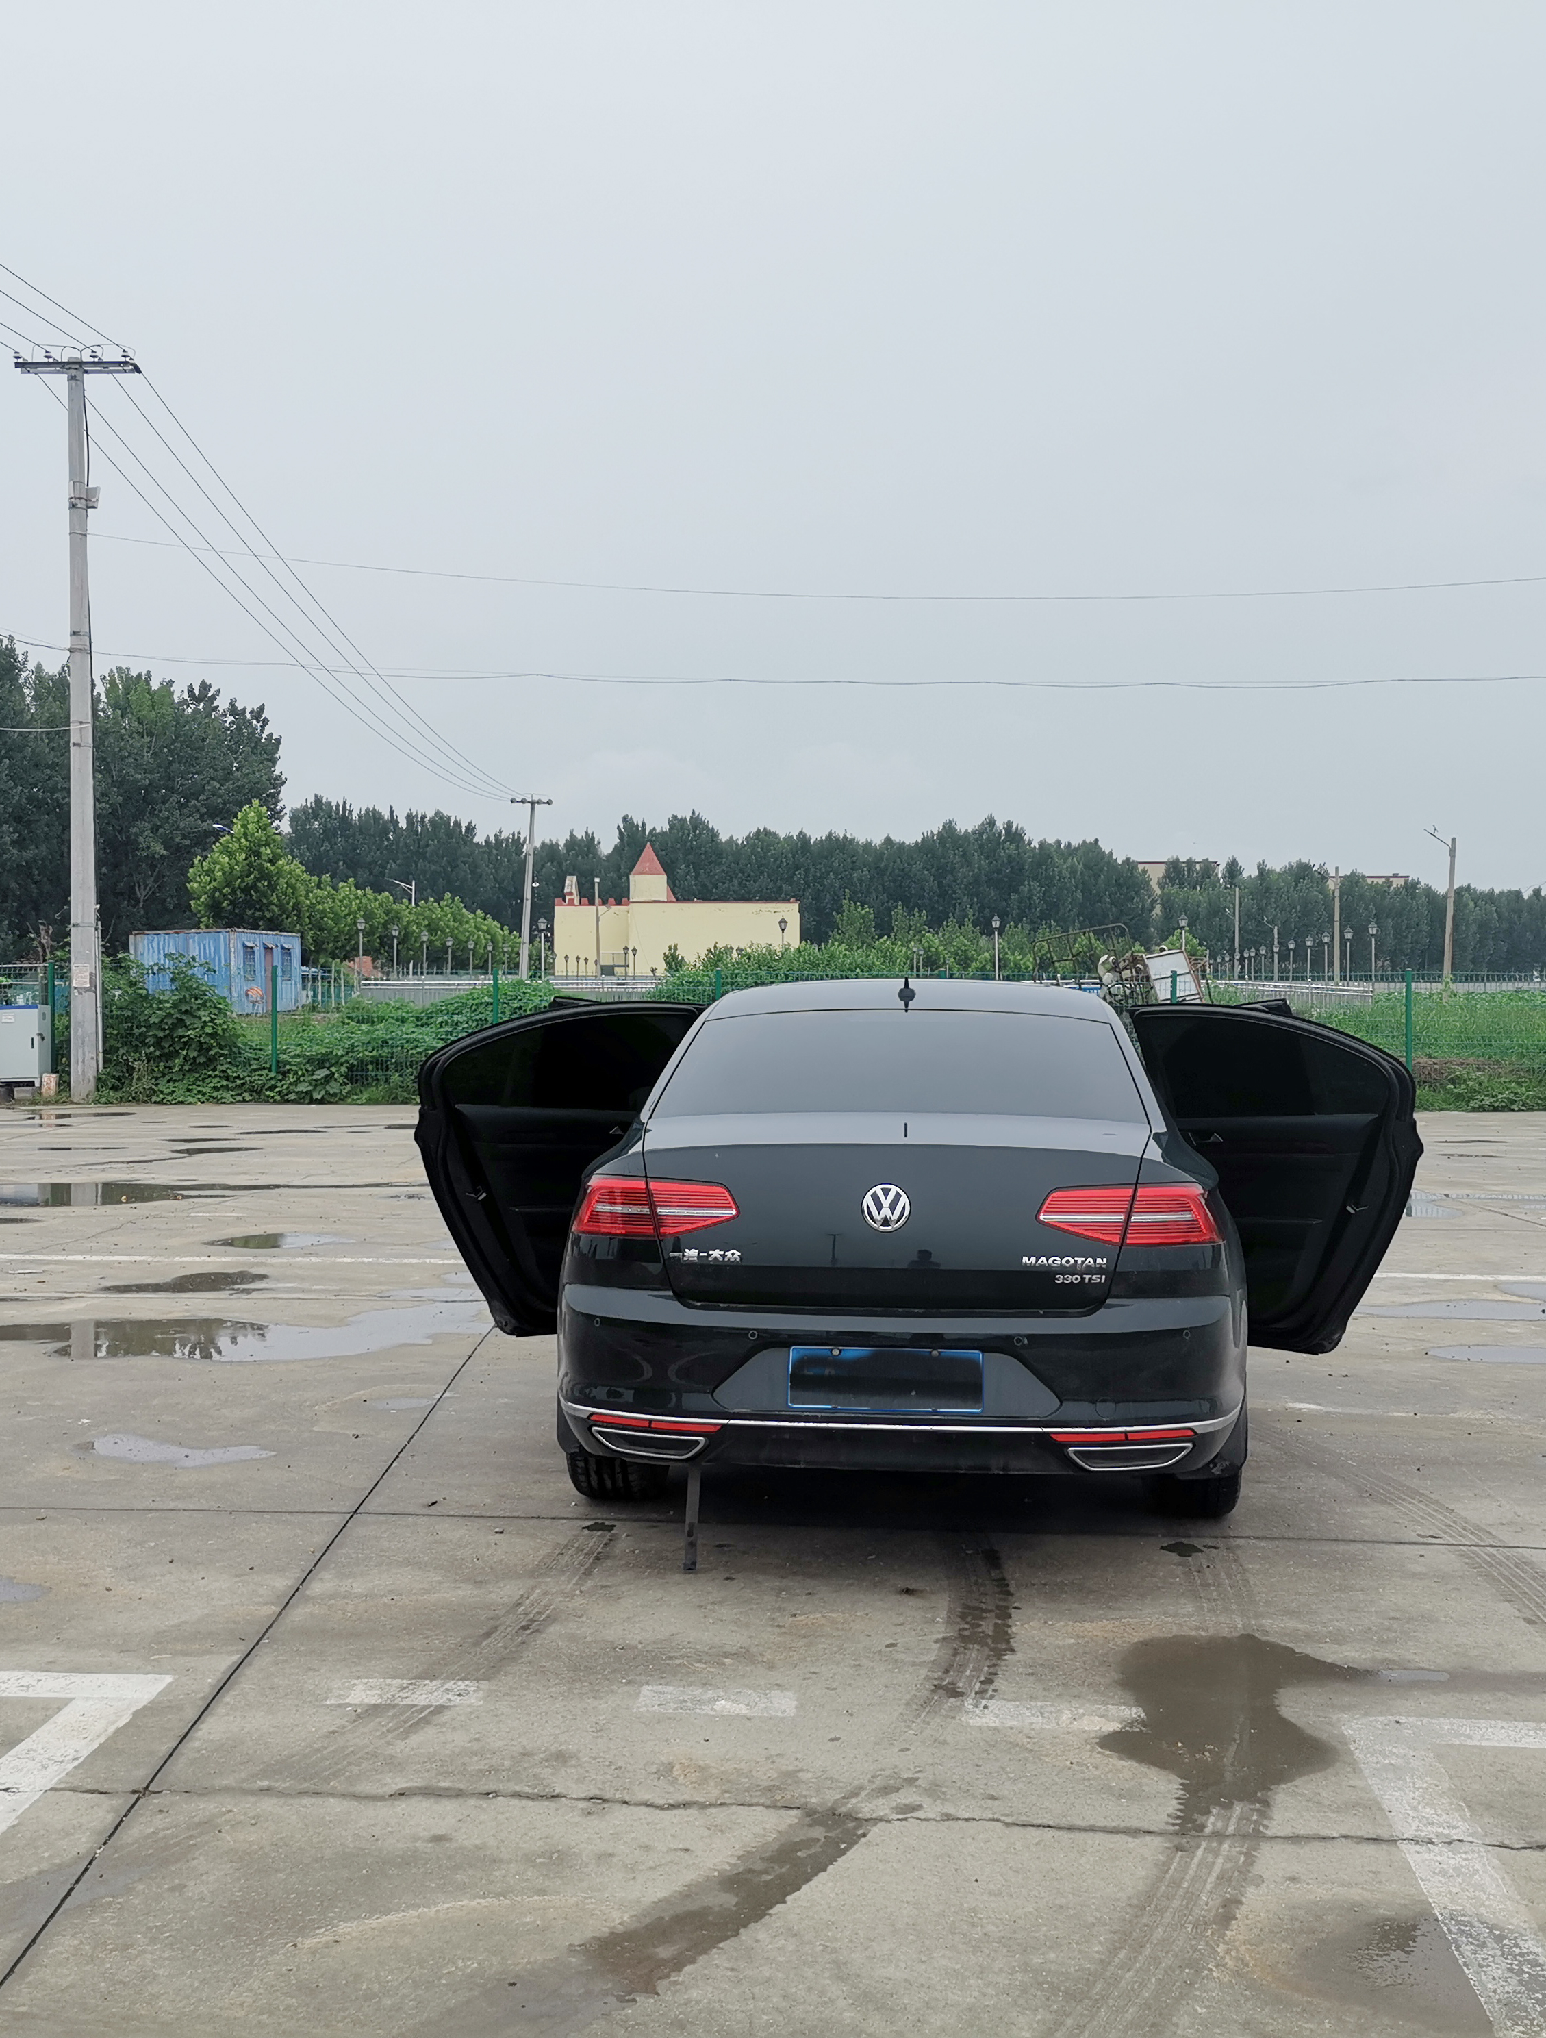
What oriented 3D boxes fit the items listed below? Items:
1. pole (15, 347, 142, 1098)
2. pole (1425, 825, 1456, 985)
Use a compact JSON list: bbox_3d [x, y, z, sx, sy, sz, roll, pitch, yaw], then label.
[{"bbox_3d":[-9.185,-3.898,28.000,1.683,9.900,0.500,0,1,0],"label":"pole"},{"bbox_3d":[22.716,-3.353,72.000,1.082,6.202,0.350,0,1,0],"label":"pole"}]

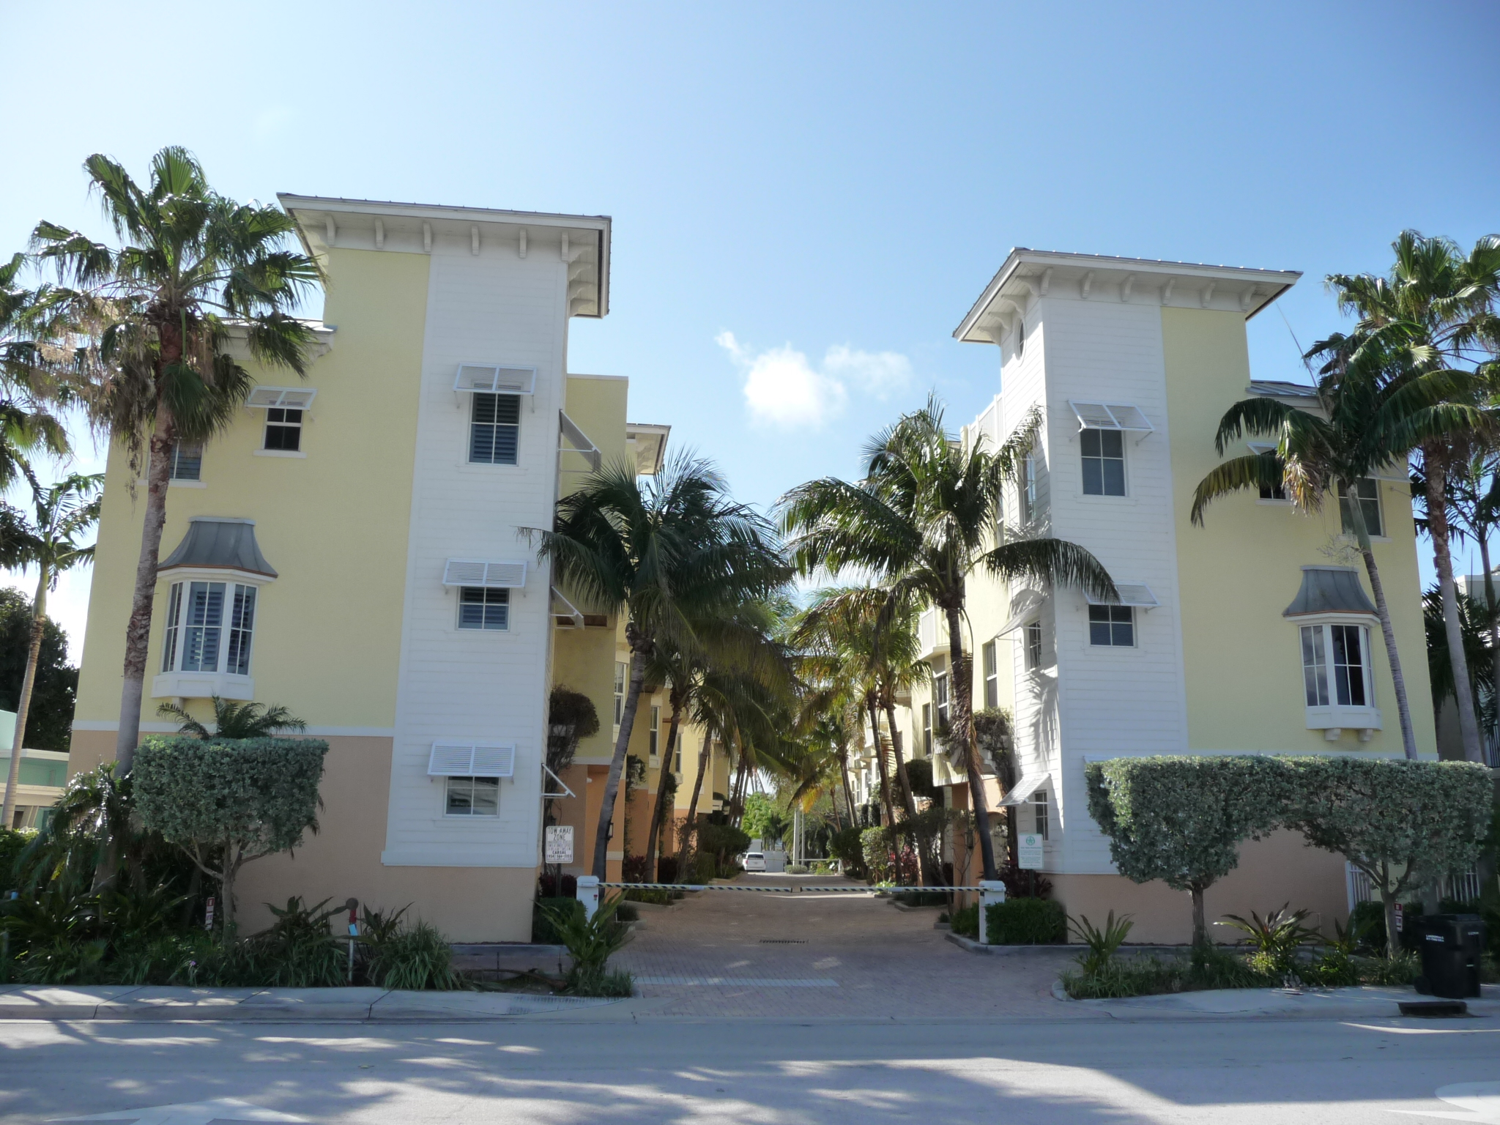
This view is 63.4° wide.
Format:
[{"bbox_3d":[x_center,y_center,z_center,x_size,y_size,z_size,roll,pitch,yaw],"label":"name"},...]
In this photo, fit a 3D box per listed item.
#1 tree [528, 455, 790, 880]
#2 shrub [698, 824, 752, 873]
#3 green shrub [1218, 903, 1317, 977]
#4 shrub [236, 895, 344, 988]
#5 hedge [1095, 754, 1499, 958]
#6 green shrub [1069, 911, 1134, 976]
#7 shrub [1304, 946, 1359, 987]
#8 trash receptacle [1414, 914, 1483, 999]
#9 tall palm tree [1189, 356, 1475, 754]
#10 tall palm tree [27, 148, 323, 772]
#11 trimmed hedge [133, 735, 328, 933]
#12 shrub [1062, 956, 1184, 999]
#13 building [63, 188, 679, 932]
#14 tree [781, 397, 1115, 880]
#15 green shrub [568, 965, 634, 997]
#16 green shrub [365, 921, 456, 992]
[{"bbox_3d":[-1.772,2.424,22.988,4.900,8.900,4.900,2,-13,-7],"label":"tree"},{"bbox_3d":[-1.188,13.284,55.753,2.400,2.400,2.400,2,-13,-7],"label":"shrub"},{"bbox_3d":[7.604,5.617,18.151,1.300,1.000,1.100,2,-13,-7],"label":"green shrub"},{"bbox_3d":[-5.879,4.905,15.870,1.350,1.100,1.100,2,-13,-7],"label":"shrub"},{"bbox_3d":[8.994,4.917,20.260,6.600,3.250,1.250,2,-13,-7],"label":"hedge"},{"bbox_3d":[5.061,5.486,17.547,0.900,0.930,0.900,2,-13,-7],"label":"green shrub"},{"bbox_3d":[8.252,5.709,17.255,0.680,0.500,0.650,2,-13,-7],"label":"shrub"},{"bbox_3d":[9.394,5.296,16.464,0.600,1.050,0.720,8,-15,-29],"label":"trash receptacle"},{"bbox_3d":[10.514,1.473,21.335,5.000,10.420,3.600,2,-13,-7],"label":"tall palm tree"},{"bbox_3d":[-9.282,-0.412,18.719,4.500,12.400,4.500,2,-13,-7],"label":"tall palm tree"},{"bbox_3d":[-7.281,4.012,16.953,2.500,3.150,1.600,2,-13,-7],"label":"trimmed hedge"},{"bbox_3d":[4.796,5.336,15.792,1.450,0.500,1.000,2,-13,-7],"label":"shrub"},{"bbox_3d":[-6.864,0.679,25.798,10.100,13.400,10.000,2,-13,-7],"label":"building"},{"bbox_3d":[3.695,1.835,23.484,5.600,10.480,5.600,2,-13,-7],"label":"tree"},{"bbox_3d":[-1.850,5.158,15.079,0.780,0.350,0.600,2,-13,-7],"label":"green shrub"},{"bbox_3d":[-4.266,4.970,15.478,1.080,0.820,0.950,2,-13,-7],"label":"green shrub"}]

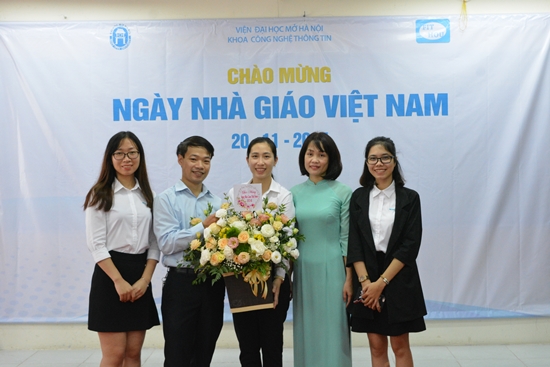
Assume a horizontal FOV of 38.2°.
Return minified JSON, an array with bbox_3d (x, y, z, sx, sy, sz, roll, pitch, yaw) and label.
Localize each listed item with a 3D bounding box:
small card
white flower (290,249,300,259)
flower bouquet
[{"bbox_3d":[-0.131,0.076,3.870,0.138,0.142,0.010,-3,-3,0],"label":"small card"},{"bbox_3d":[0.098,0.340,3.830,0.045,0.050,0.045,-2,3,-37],"label":"white flower"},{"bbox_3d":[-0.151,0.337,3.820,0.580,0.540,0.420,-5,1,0],"label":"flower bouquet"}]

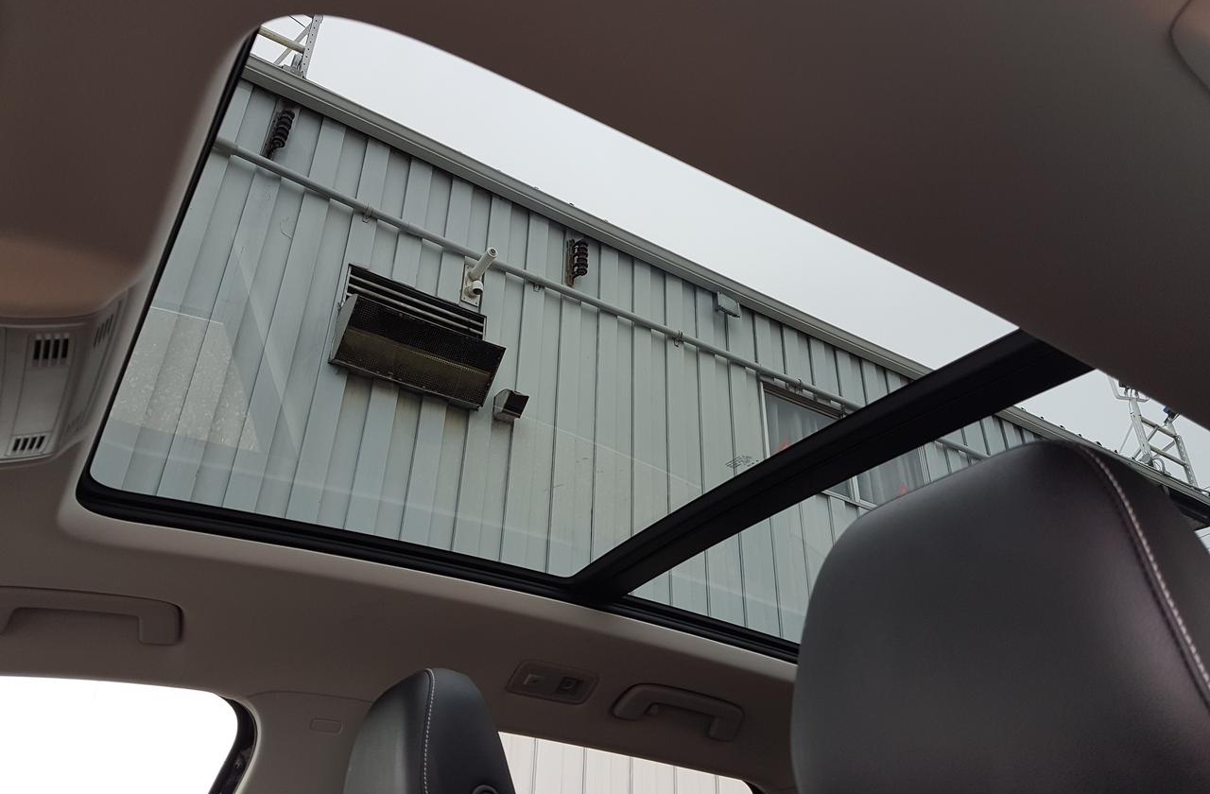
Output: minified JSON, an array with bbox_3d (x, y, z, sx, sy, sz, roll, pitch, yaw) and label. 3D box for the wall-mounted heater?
[{"bbox_3d":[-1.097,-0.425,5.496,0.953,0.757,0.337,19,-36,-26],"label":"wall-mounted heater"}]

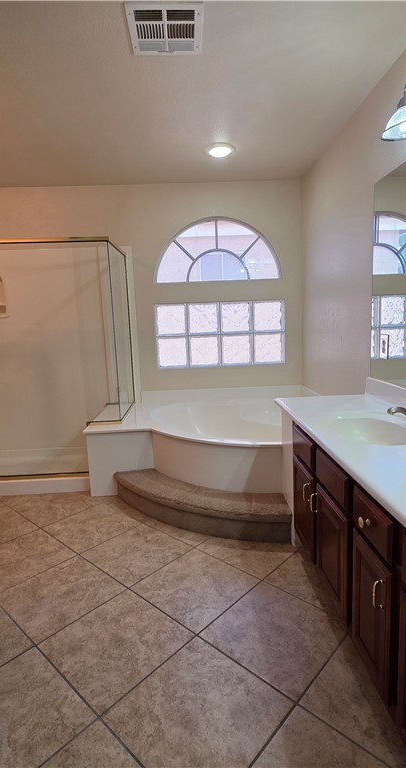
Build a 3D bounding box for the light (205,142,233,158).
[{"bbox_3d":[0.129,-1.711,2.815,0.206,0.034,0.206,-2,9,-2],"label":"light"}]

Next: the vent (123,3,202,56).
[{"bbox_3d":[-0.159,-1.515,1.654,0.305,0.025,0.300,-2,9,-2],"label":"vent"}]

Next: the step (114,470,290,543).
[{"bbox_3d":[-0.063,0.771,2.494,1.122,0.192,0.763,-2,9,-2],"label":"step"}]

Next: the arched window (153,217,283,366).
[{"bbox_3d":[0.161,-0.837,3.606,1.230,1.360,0.112,-2,9,-2],"label":"arched window"}]

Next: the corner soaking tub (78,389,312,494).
[{"bbox_3d":[0.076,0.466,3.048,1.862,0.614,1.434,-2,9,-2],"label":"corner soaking tub"}]

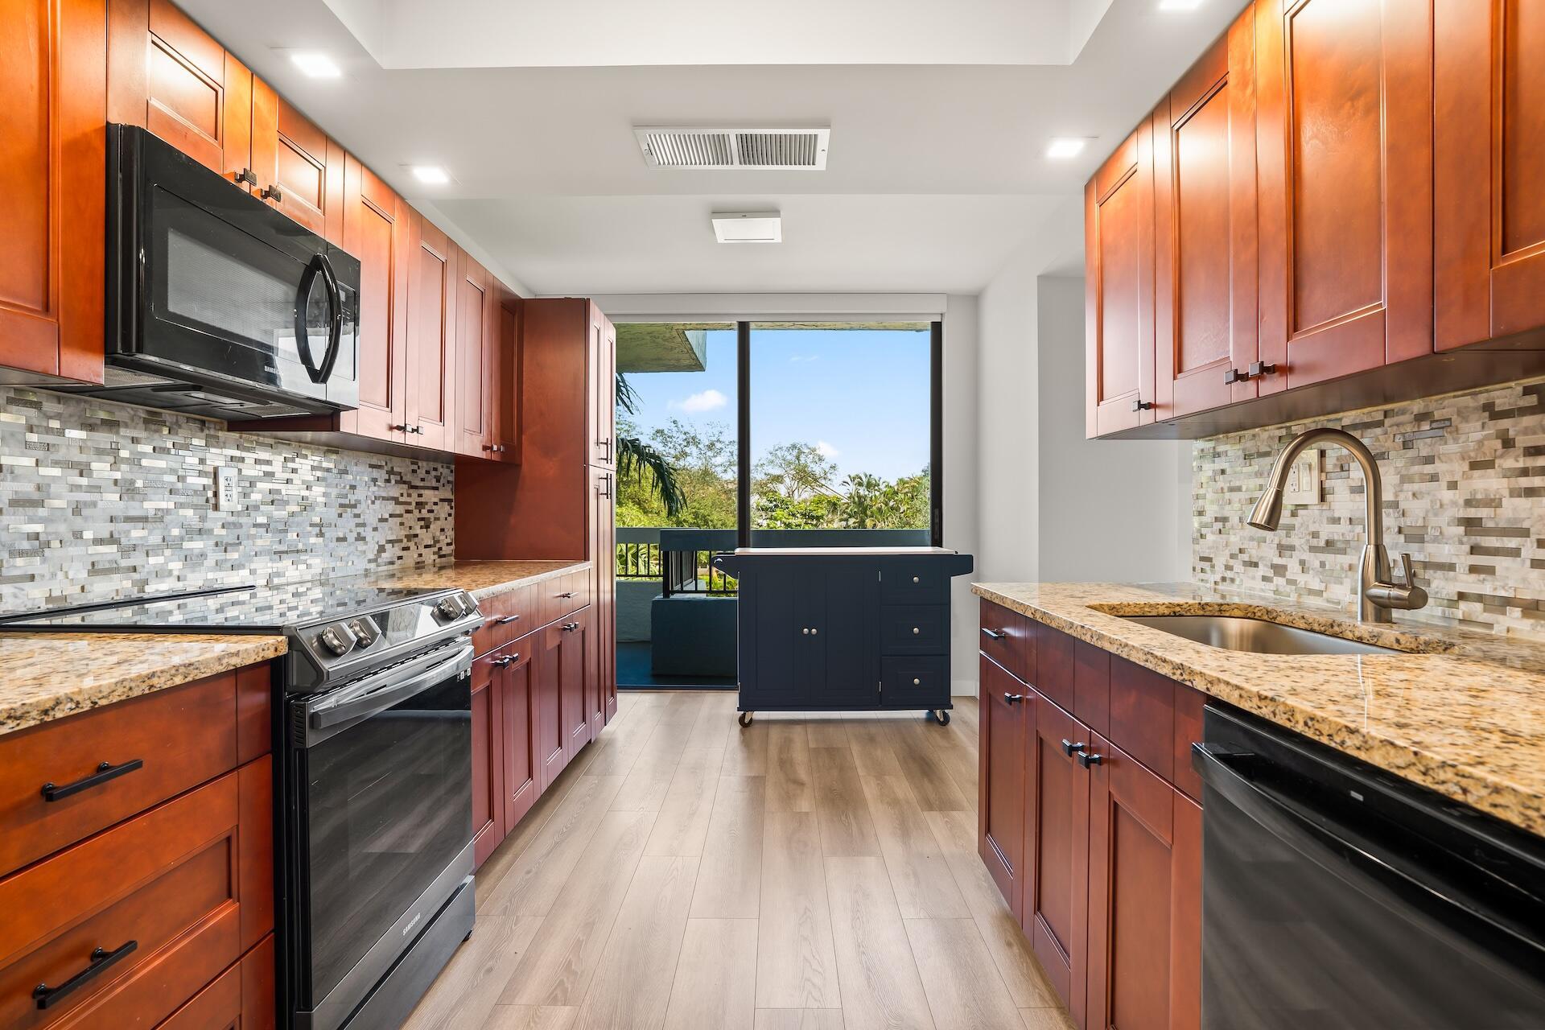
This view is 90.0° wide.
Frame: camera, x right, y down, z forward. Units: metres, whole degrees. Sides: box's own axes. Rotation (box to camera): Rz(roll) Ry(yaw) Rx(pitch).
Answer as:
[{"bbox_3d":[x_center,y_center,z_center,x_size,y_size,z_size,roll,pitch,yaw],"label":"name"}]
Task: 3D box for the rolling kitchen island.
[{"bbox_3d":[0.382,0.662,4.323,1.390,0.924,0.470,0,0,1],"label":"rolling kitchen island"}]

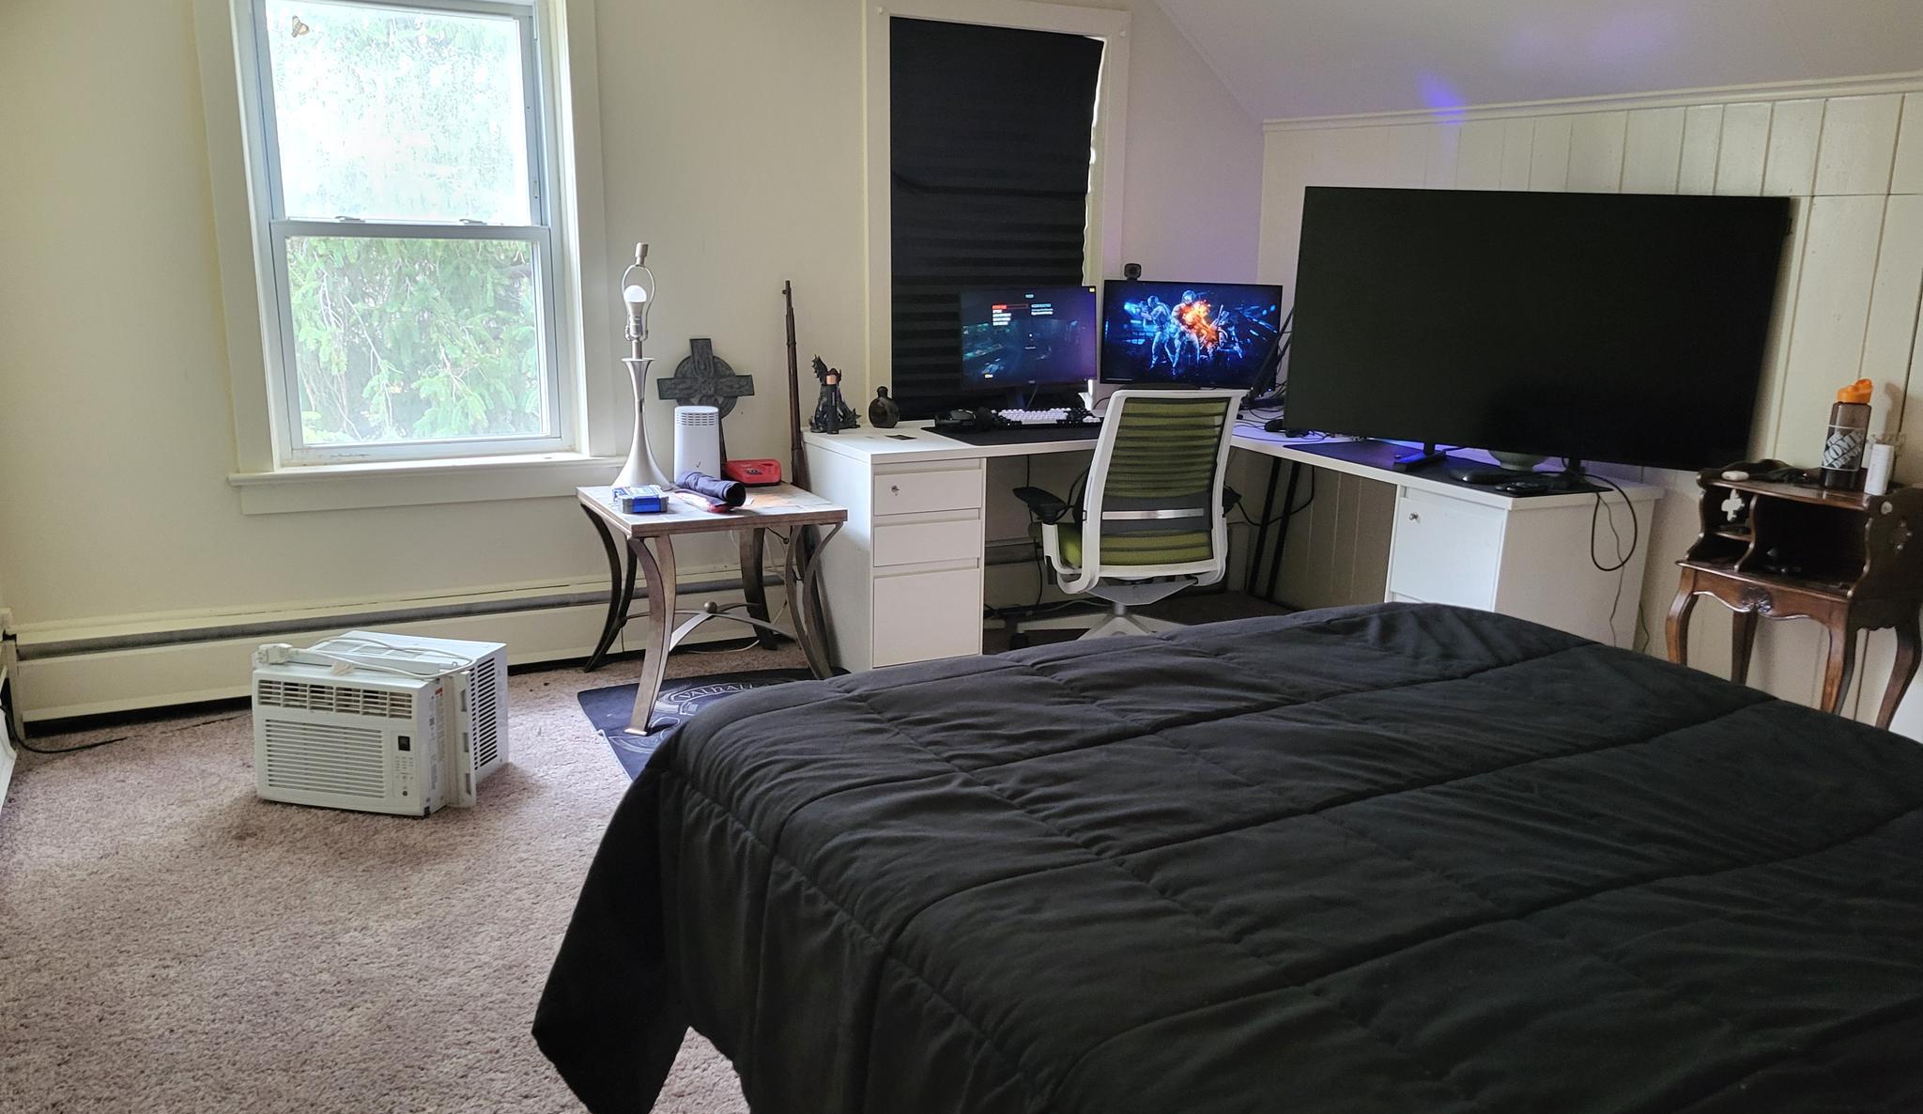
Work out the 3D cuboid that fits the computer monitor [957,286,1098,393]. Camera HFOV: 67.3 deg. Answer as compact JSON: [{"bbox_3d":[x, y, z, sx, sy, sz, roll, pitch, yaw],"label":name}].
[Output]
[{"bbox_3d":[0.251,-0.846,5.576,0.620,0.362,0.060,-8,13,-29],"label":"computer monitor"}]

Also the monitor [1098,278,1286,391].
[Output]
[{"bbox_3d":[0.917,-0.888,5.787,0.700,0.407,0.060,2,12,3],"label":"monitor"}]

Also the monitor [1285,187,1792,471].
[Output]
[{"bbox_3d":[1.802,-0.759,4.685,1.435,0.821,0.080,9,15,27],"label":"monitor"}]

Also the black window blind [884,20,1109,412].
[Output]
[{"bbox_3d":[0.137,-1.276,5.606,0.910,1.480,0.050,-6,15,-29],"label":"black window blind"}]

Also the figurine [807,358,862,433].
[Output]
[{"bbox_3d":[-0.454,-0.589,5.236,0.180,0.260,0.130,-2,13,-12],"label":"figurine"}]

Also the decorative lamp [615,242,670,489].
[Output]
[{"bbox_3d":[-1.033,-0.615,4.686,0.185,0.800,0.185,-6,15,-29],"label":"decorative lamp"}]

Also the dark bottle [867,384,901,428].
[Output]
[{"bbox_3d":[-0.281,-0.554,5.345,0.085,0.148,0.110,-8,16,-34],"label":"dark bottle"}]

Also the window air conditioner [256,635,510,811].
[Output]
[{"bbox_3d":[-1.535,0.438,3.848,0.475,0.344,0.390,4,13,12],"label":"window air conditioner"}]

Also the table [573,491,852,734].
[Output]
[{"bbox_3d":[-0.819,0.115,4.688,0.675,0.615,0.680,-6,15,-29],"label":"table"}]

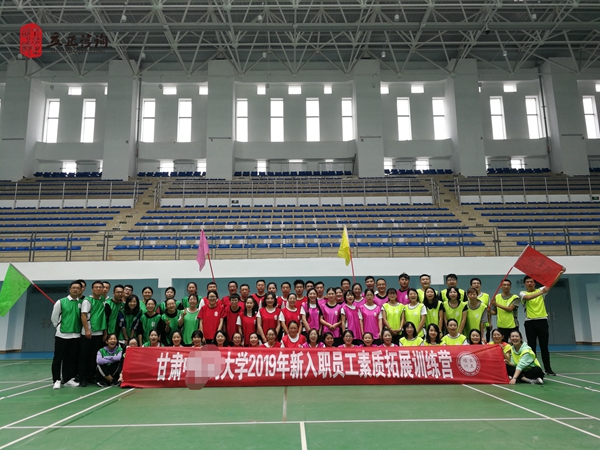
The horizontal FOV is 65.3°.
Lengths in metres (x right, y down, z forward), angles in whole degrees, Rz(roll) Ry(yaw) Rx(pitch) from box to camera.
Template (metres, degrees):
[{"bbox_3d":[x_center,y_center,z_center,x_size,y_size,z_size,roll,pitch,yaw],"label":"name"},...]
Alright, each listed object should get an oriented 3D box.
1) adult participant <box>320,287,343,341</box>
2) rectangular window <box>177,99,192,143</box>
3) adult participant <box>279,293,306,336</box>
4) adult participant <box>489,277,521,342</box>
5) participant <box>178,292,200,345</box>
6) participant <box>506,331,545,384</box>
[{"bbox_3d":[0.583,1.933,8.447,0.450,1.590,0.320,0,-11,-1],"label":"adult participant"},{"bbox_3d":[-7.519,-6.821,30.571,0.897,3.075,0.200,0,-12,-1],"label":"rectangular window"},{"bbox_3d":[-0.131,2.028,8.617,0.500,1.539,0.300,0,-12,-1],"label":"adult participant"},{"bbox_3d":[3.731,1.842,8.471,0.560,1.700,0.380,-6,-12,23],"label":"adult participant"},{"bbox_3d":[-1.960,1.989,8.390,0.460,1.520,0.320,1,-11,-8],"label":"participant"},{"bbox_3d":[3.653,2.133,7.596,0.630,0.790,0.600,-8,-13,33],"label":"participant"}]

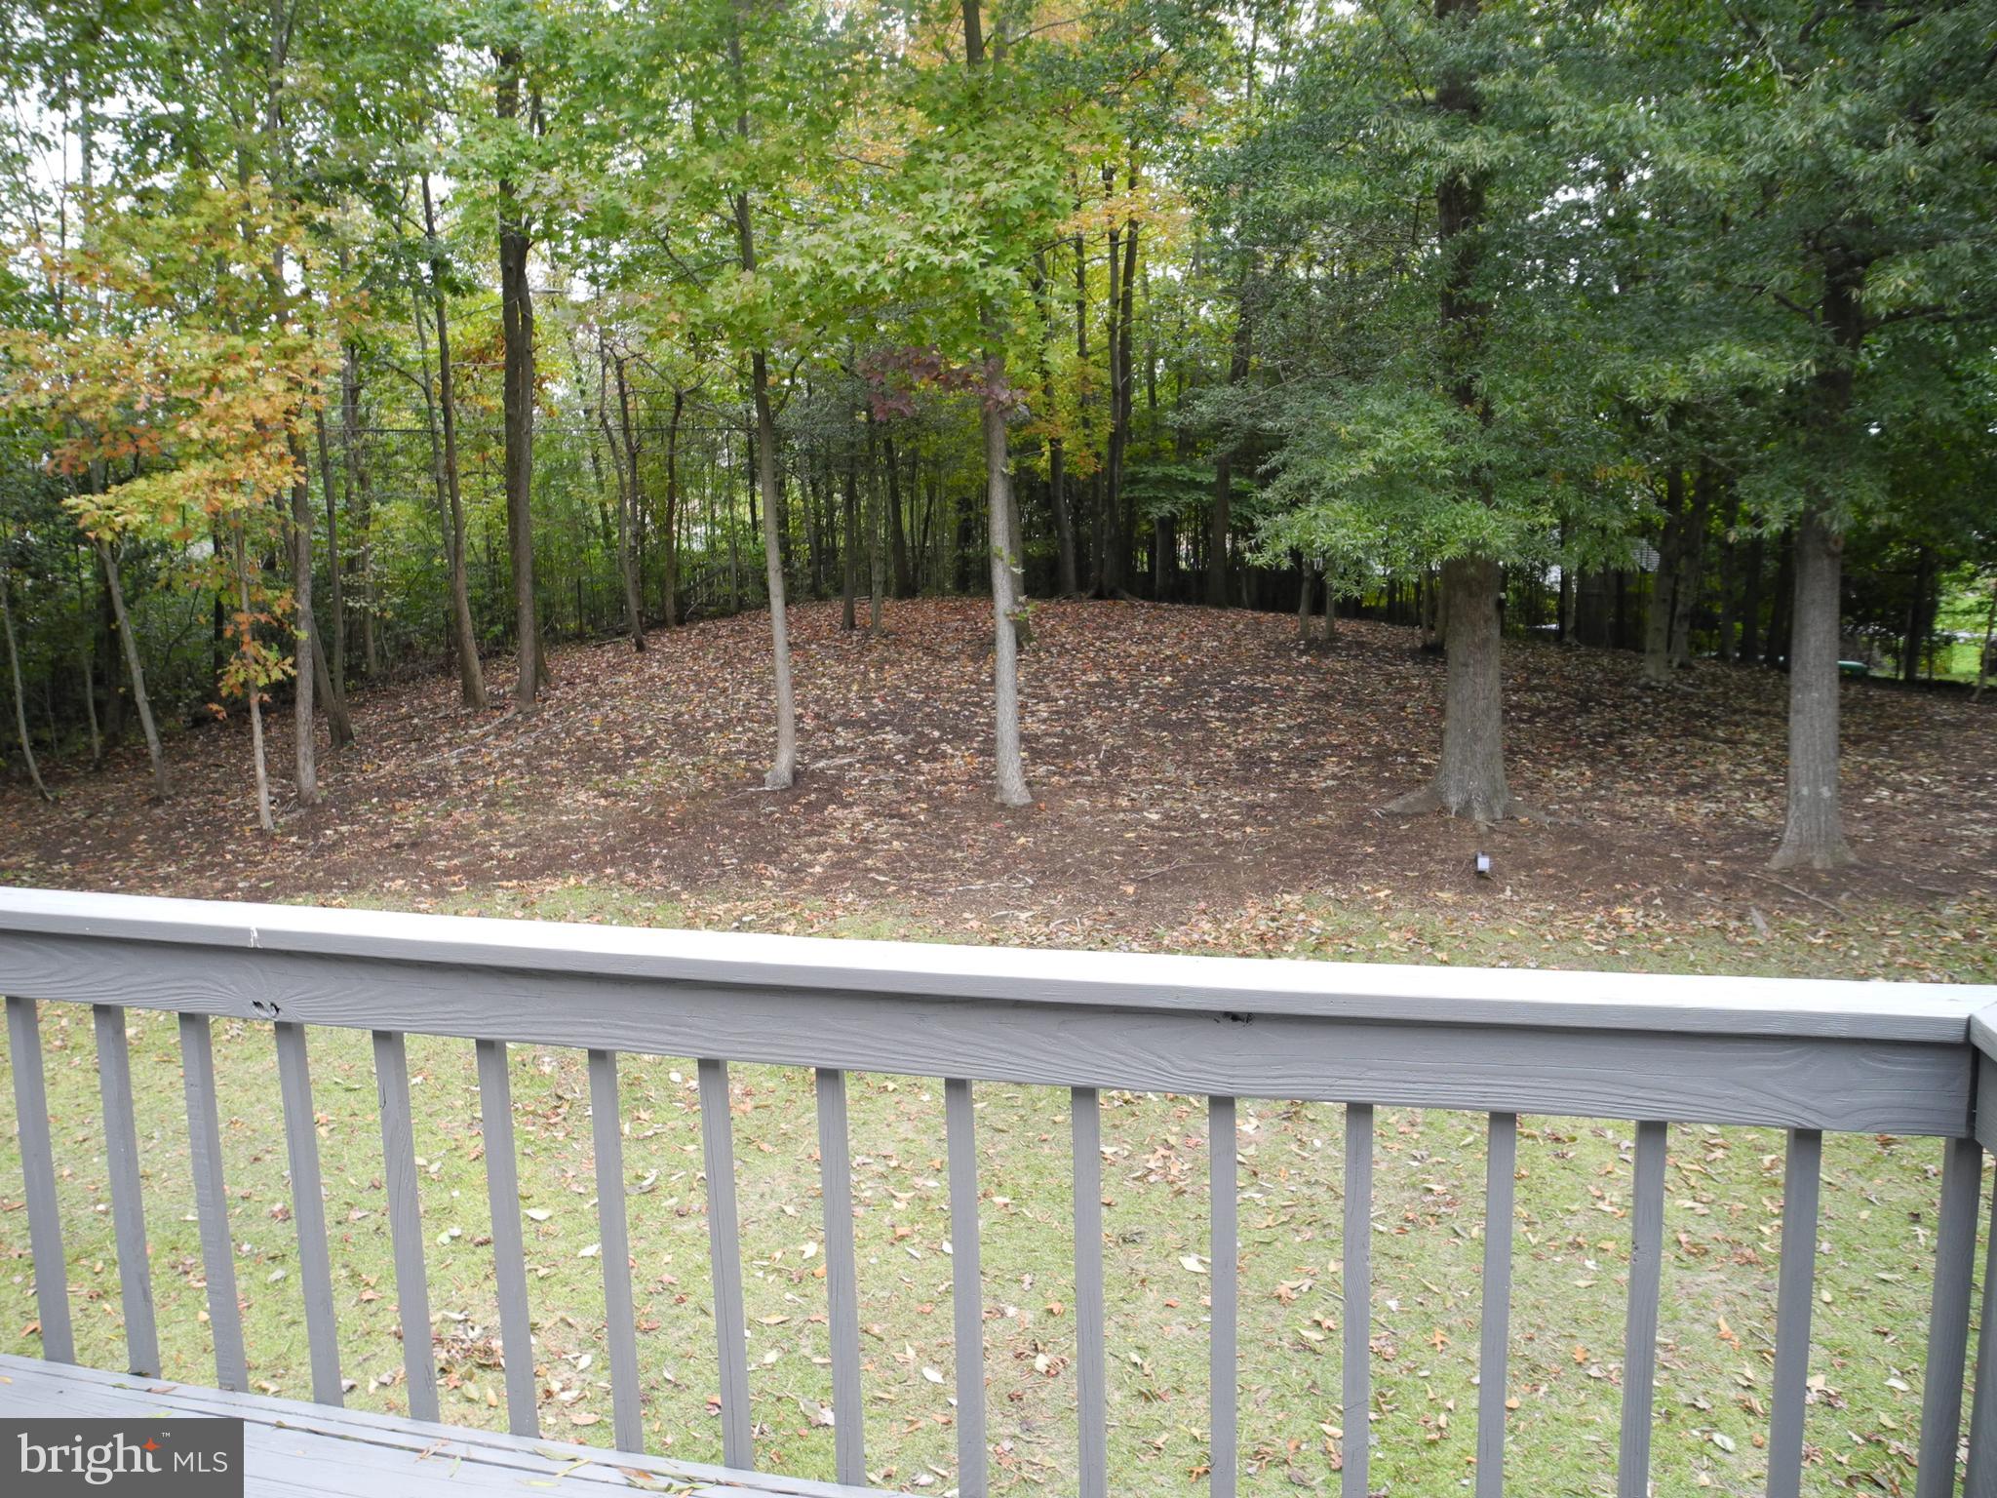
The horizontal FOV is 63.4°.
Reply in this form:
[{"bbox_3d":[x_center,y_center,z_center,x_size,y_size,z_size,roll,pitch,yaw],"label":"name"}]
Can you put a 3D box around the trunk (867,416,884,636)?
[{"bbox_3d":[-1.977,-3.505,25.593,0.213,3.282,0.188,-1,9,-4],"label":"trunk"}]

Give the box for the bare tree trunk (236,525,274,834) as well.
[{"bbox_3d":[-6.794,-0.620,14.751,0.141,2.822,0.110,-5,10,-25],"label":"bare tree trunk"}]

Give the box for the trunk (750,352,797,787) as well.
[{"bbox_3d":[-2.207,-1.714,15.777,0.232,4.218,0.193,-3,9,-8],"label":"trunk"}]

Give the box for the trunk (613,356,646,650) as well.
[{"bbox_3d":[-5.096,-3.366,22.223,0.220,3.970,0.220,-1,8,0],"label":"trunk"}]

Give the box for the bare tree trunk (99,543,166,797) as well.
[{"bbox_3d":[-8.952,-0.825,16.695,0.238,2.720,0.165,-12,13,-26],"label":"bare tree trunk"}]

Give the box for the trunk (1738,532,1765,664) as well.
[{"bbox_3d":[12.036,-2.416,25.856,0.320,2.070,0.320,-3,8,0],"label":"trunk"}]

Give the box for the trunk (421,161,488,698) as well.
[{"bbox_3d":[-6.249,-3.466,18.580,0.320,6.020,0.320,-1,8,0],"label":"trunk"}]

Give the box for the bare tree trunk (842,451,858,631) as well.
[{"bbox_3d":[-2.364,-3.333,25.900,0.215,2.868,0.190,1,9,-6],"label":"bare tree trunk"}]

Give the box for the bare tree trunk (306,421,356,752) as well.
[{"bbox_3d":[-7.132,-1.717,17.257,0.280,3.490,0.280,0,8,0],"label":"bare tree trunk"}]

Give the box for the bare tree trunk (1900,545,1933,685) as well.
[{"bbox_3d":[12.506,-1.816,21.948,0.269,1.887,0.245,4,11,29],"label":"bare tree trunk"}]

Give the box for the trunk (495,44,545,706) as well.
[{"bbox_3d":[-5.469,-4.179,18.484,0.420,7.390,0.380,1,8,0],"label":"trunk"}]

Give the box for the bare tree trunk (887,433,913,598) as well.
[{"bbox_3d":[-1.838,-4.234,29.412,0.316,2.986,0.273,-4,9,-3],"label":"bare tree trunk"}]

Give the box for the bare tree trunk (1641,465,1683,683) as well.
[{"bbox_3d":[8.785,-2.271,21.304,0.380,2.800,0.380,-1,8,0],"label":"bare tree trunk"}]

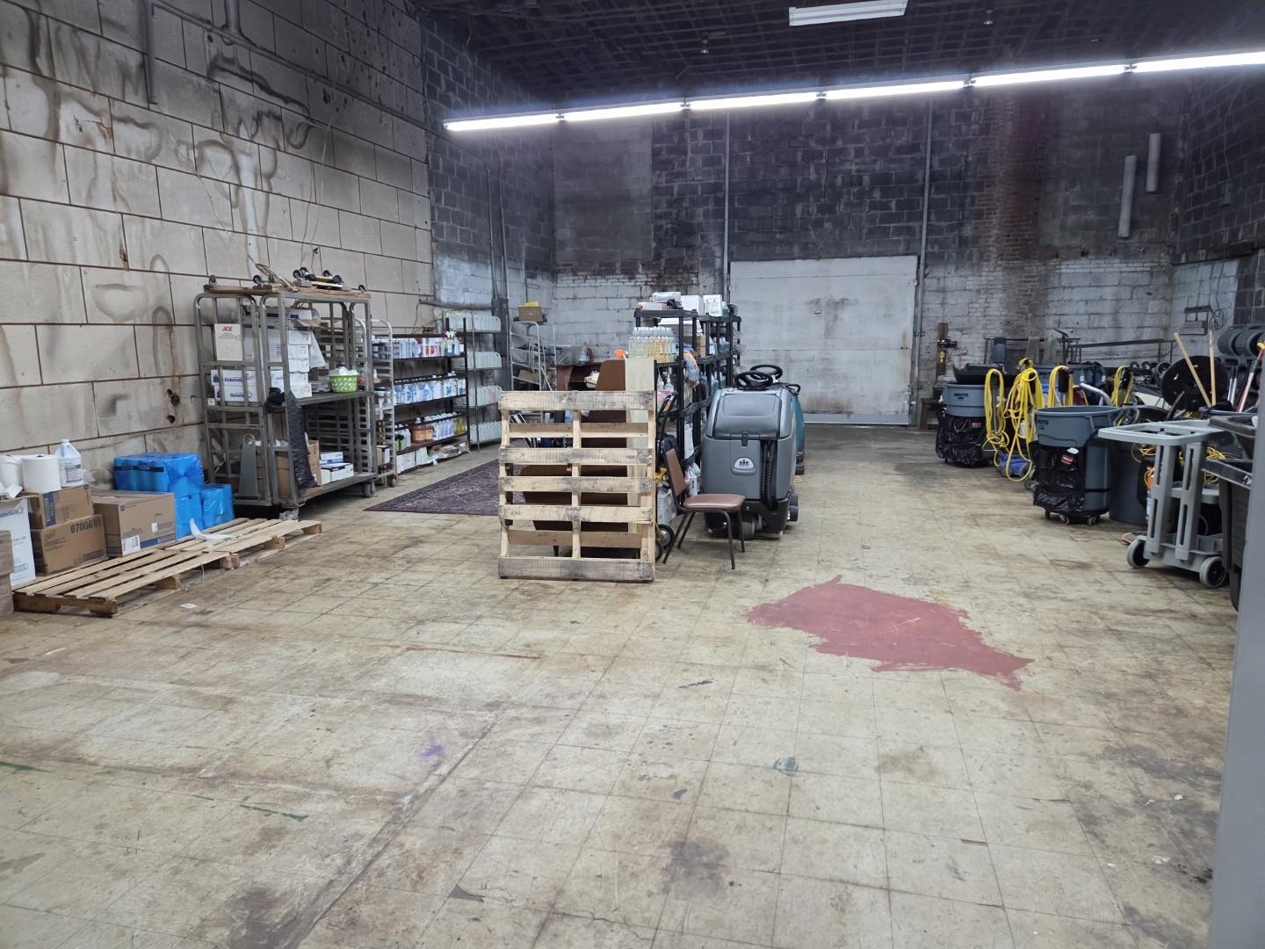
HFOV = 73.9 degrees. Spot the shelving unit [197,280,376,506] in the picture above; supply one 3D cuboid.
[{"bbox_3d":[-3.152,-0.662,7.872,0.840,1.950,1.340,2,10,14],"label":"shelving unit"}]

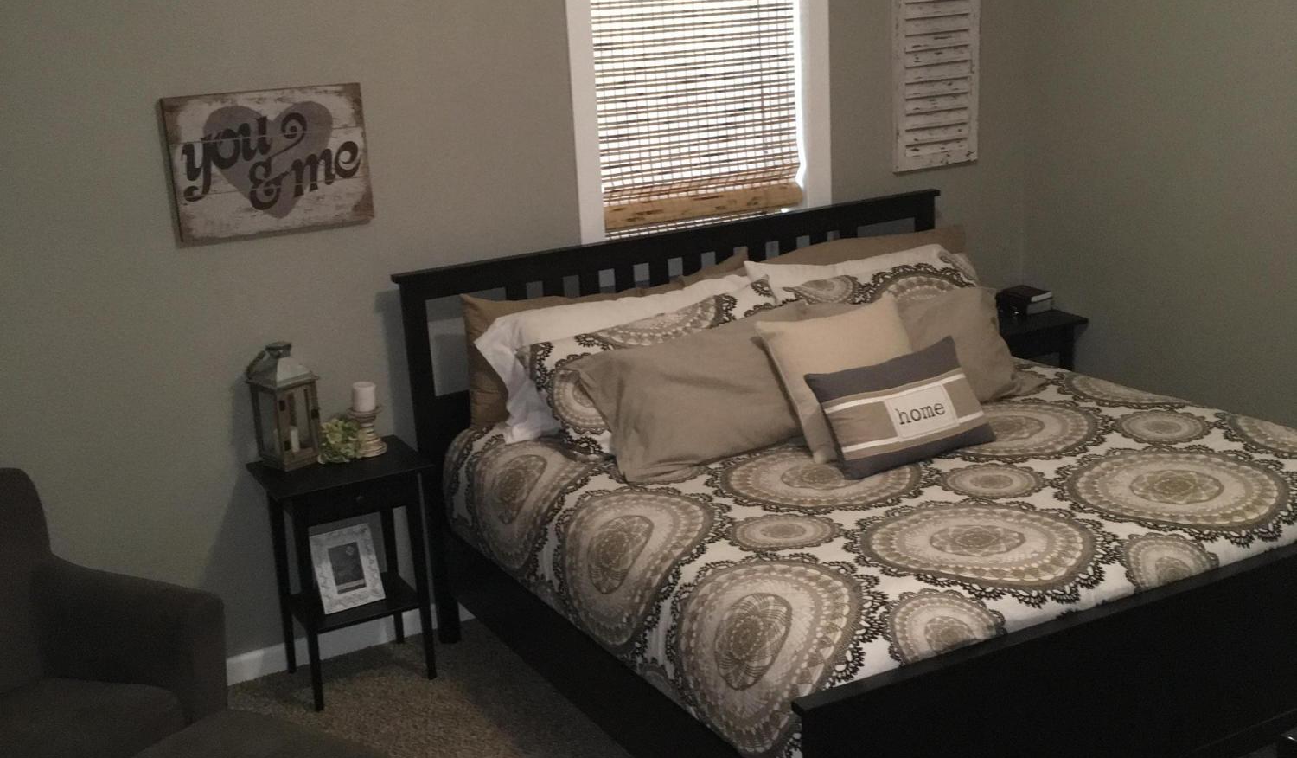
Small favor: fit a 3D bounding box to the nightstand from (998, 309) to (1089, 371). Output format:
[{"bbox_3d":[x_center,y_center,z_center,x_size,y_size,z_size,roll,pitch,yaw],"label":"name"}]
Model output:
[{"bbox_3d":[1.389,0.109,5.580,0.458,0.692,0.352,-12,18,-28],"label":"nightstand"}]

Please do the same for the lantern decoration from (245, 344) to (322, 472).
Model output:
[{"bbox_3d":[-1.060,0.073,4.262,0.150,0.360,0.150,12,22,43],"label":"lantern decoration"}]

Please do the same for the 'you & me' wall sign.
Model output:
[{"bbox_3d":[-1.082,-0.624,4.146,0.561,0.397,0.030,-12,18,-28],"label":"'you & me' wall sign"}]

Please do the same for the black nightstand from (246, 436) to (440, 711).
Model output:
[{"bbox_3d":[-0.892,0.580,4.354,0.458,0.692,0.352,-12,18,-28],"label":"black nightstand"}]

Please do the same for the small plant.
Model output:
[{"bbox_3d":[-0.920,0.175,4.321,0.122,0.115,0.120,-12,18,-28],"label":"small plant"}]

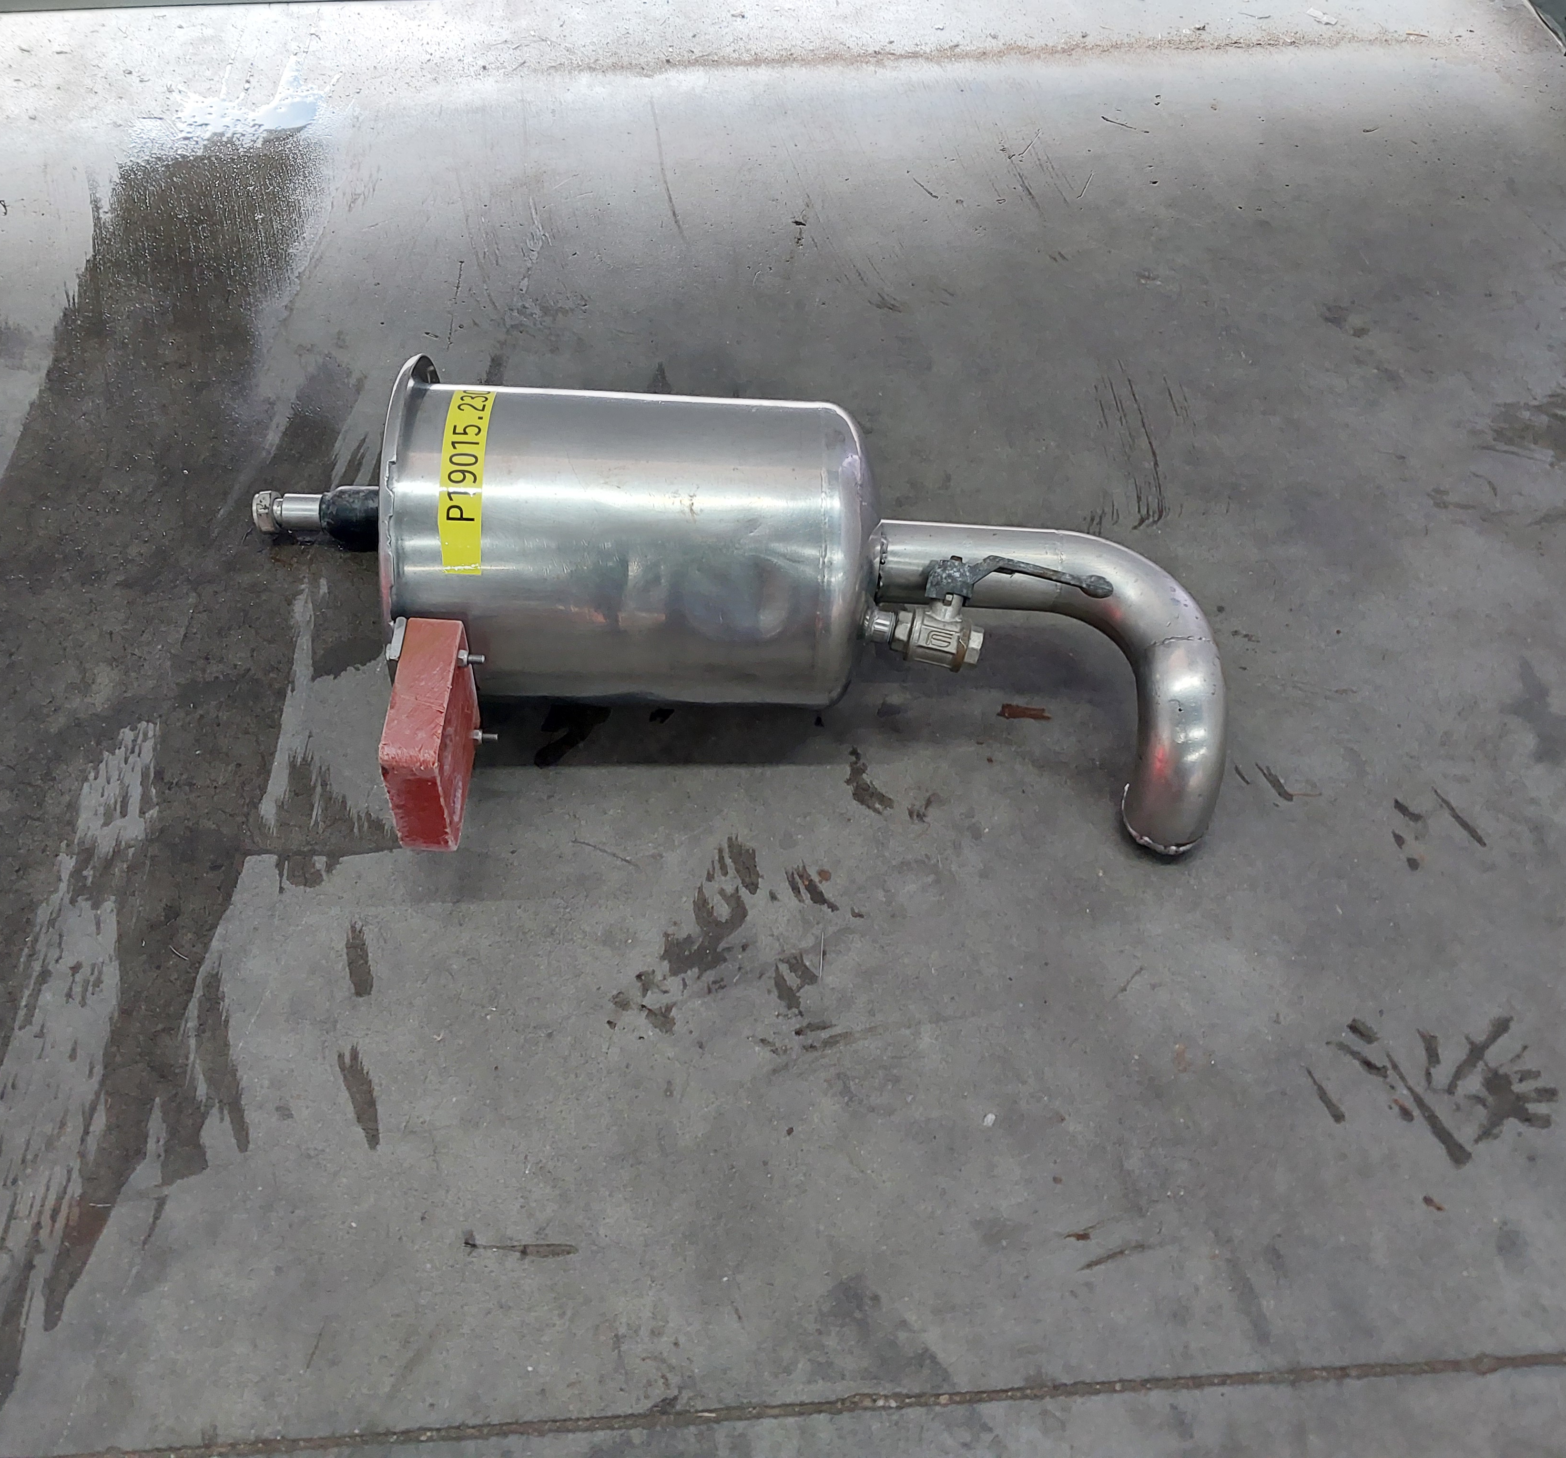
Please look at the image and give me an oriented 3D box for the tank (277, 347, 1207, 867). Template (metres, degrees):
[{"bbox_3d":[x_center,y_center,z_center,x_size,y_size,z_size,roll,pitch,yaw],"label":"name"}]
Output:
[{"bbox_3d":[-0.028,-0.108,1.040,0.671,0.257,0.299,-1,52,-1],"label":"tank"}]

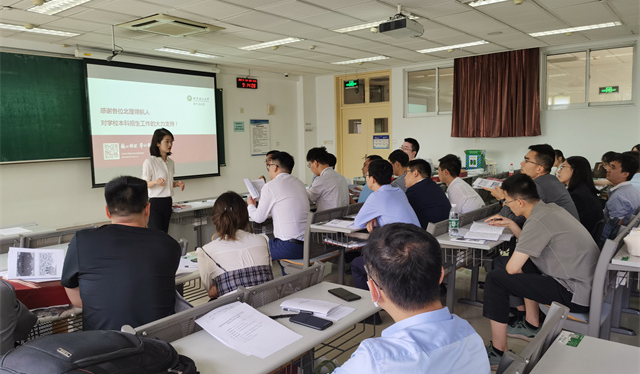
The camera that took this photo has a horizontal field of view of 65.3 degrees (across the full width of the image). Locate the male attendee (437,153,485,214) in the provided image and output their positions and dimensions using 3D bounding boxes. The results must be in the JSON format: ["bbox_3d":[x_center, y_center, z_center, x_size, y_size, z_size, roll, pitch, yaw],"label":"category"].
[{"bbox_3d":[1.381,0.334,4.902,0.680,1.330,0.500,3,7,38],"label":"male attendee"}]

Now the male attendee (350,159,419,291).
[{"bbox_3d":[0.550,0.437,4.061,0.700,1.330,0.500,3,7,38],"label":"male attendee"}]

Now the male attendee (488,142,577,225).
[{"bbox_3d":[1.611,0.380,3.596,0.780,1.360,0.520,3,7,38],"label":"male attendee"}]

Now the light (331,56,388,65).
[{"bbox_3d":[0.757,-2.353,9.284,1.200,0.080,0.300,3,7,38],"label":"light"}]

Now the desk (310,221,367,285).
[{"bbox_3d":[0.405,0.657,4.271,0.450,0.750,1.030,3,7,38],"label":"desk"}]

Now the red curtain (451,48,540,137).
[{"bbox_3d":[3.061,-1.607,8.764,1.580,1.430,0.130,3,7,38],"label":"red curtain"}]

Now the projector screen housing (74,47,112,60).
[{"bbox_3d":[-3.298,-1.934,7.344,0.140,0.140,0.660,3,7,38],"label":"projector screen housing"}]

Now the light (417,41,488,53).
[{"bbox_3d":[2.112,-2.269,8.034,1.180,0.080,0.280,3,7,38],"label":"light"}]

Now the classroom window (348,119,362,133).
[{"bbox_3d":[0.753,-1.279,10.602,0.335,0.300,0.050,3,7,38],"label":"classroom window"}]

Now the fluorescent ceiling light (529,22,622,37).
[{"bbox_3d":[3.646,-2.263,7.179,1.200,0.080,0.300,3,7,38],"label":"fluorescent ceiling light"}]

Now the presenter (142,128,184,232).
[{"bbox_3d":[-1.451,0.268,4.706,0.360,1.650,0.430,2,7,34],"label":"presenter"}]

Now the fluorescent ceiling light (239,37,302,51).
[{"bbox_3d":[-0.710,-2.139,7.448,1.200,0.080,0.300,3,7,38],"label":"fluorescent ceiling light"}]

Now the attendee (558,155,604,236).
[{"bbox_3d":[1.891,0.385,4.032,0.760,1.230,0.480,3,7,38],"label":"attendee"}]

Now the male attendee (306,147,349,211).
[{"bbox_3d":[0.035,0.303,4.826,0.720,1.370,0.500,3,7,38],"label":"male attendee"}]

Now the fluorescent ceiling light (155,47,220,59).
[{"bbox_3d":[-2.147,-2.234,8.262,0.300,0.080,1.200,3,7,38],"label":"fluorescent ceiling light"}]

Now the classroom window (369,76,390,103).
[{"bbox_3d":[1.219,-2.008,10.355,0.530,0.550,0.050,3,7,38],"label":"classroom window"}]

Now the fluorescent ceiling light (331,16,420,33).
[{"bbox_3d":[0.686,-2.116,6.445,1.200,0.080,0.300,3,7,38],"label":"fluorescent ceiling light"}]

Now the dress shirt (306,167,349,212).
[{"bbox_3d":[0.170,0.096,4.704,0.440,0.560,0.480,3,7,38],"label":"dress shirt"}]

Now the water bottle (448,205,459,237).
[{"bbox_3d":[0.929,0.230,3.462,0.066,0.225,0.066,3,7,38],"label":"water bottle"}]

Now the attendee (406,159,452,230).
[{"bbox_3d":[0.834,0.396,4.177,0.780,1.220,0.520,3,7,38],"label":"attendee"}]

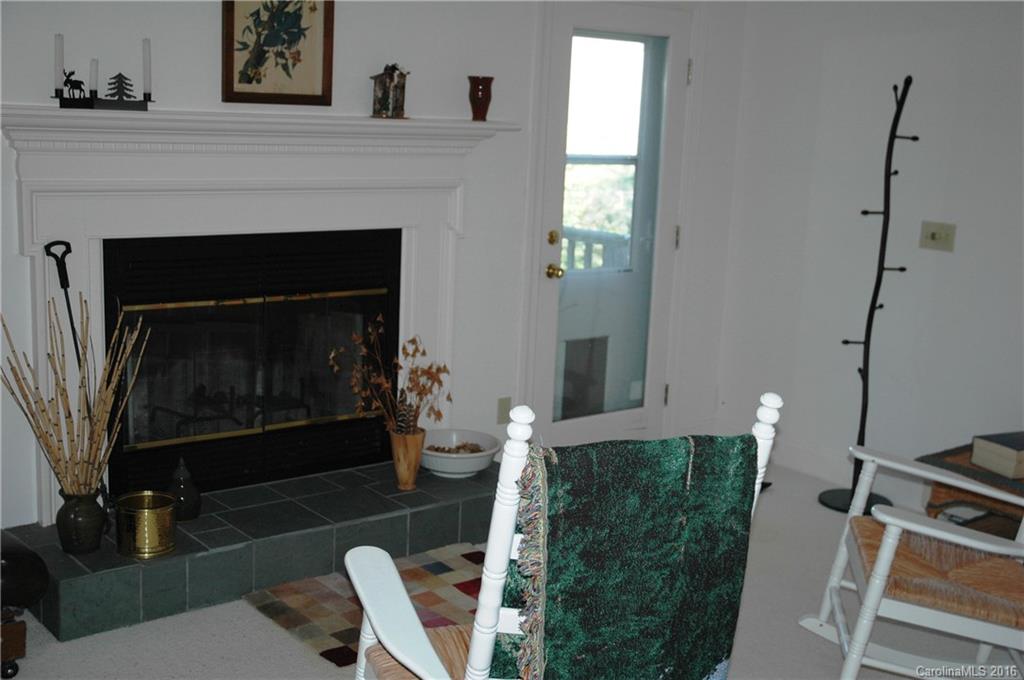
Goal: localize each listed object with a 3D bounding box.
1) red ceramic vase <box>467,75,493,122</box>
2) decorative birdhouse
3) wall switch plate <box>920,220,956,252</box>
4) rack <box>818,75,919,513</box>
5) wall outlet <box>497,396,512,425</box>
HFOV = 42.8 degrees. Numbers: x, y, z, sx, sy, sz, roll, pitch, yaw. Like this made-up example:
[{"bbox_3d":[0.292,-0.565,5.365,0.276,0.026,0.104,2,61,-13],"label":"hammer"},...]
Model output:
[{"bbox_3d":[-0.121,-0.927,5.027,0.094,0.180,0.094,2,11,0],"label":"red ceramic vase"},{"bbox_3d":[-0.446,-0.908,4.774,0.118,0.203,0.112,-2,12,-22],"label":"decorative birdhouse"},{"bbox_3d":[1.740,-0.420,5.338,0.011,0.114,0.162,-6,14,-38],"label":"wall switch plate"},{"bbox_3d":[1.502,-0.181,5.409,0.300,1.785,0.300,-6,14,-38],"label":"rack"},{"bbox_3d":[-0.033,0.300,5.530,0.071,0.115,0.009,-6,14,-38],"label":"wall outlet"}]

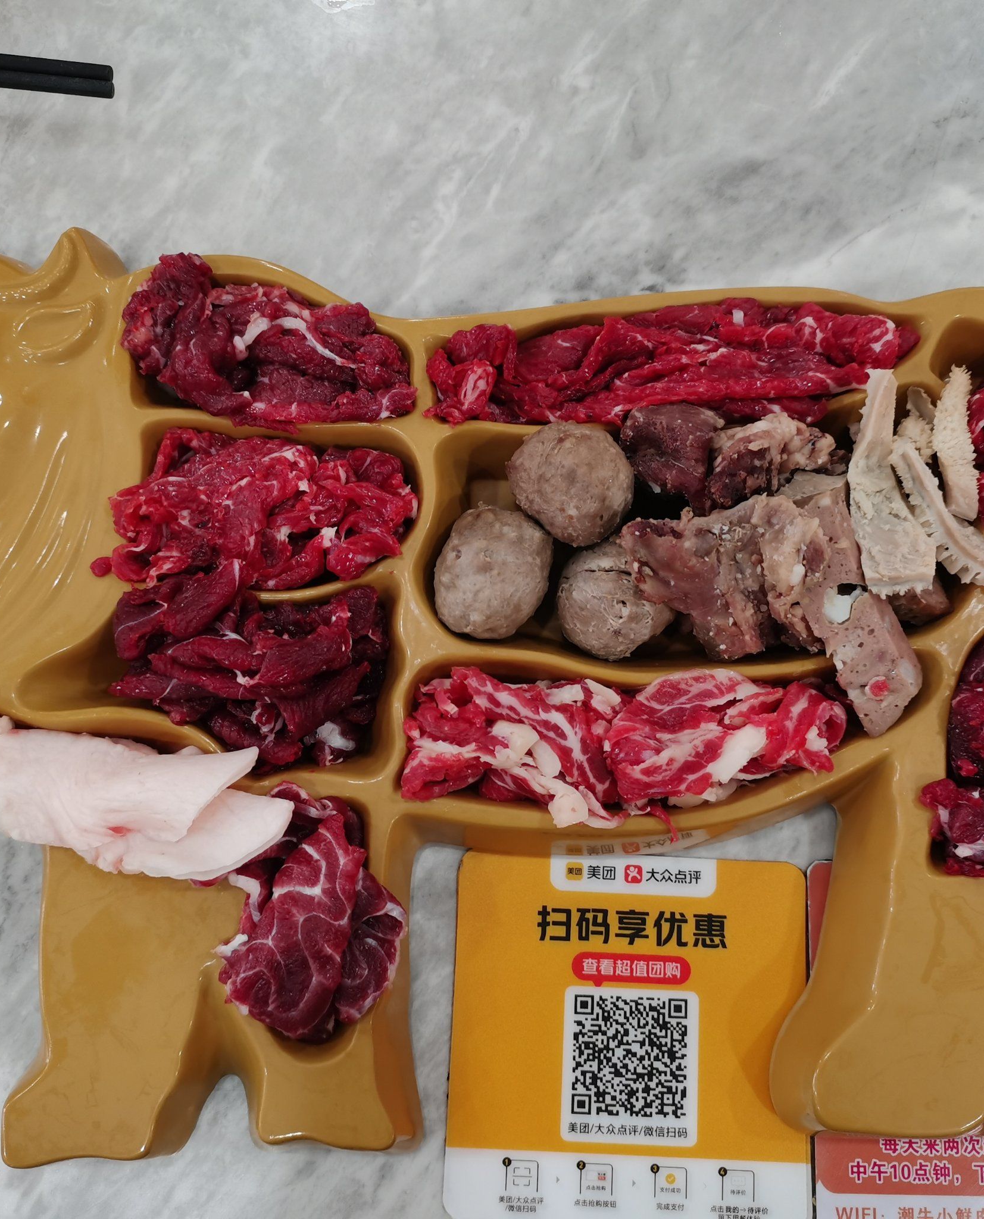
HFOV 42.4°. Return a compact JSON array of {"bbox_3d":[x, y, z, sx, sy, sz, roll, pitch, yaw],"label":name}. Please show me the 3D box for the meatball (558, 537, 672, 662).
[{"bbox_3d":[0.037,-0.003,0.379,0.035,0.035,0.036,0,76,2],"label":"meatball"}]

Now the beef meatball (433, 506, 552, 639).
[{"bbox_3d":[0.000,-0.011,0.381,0.035,0.037,0.040,0,76,2],"label":"beef meatball"}]

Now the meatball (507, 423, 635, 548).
[{"bbox_3d":[0.024,-0.038,0.383,0.038,0.037,0.037,0,76,2],"label":"meatball"}]

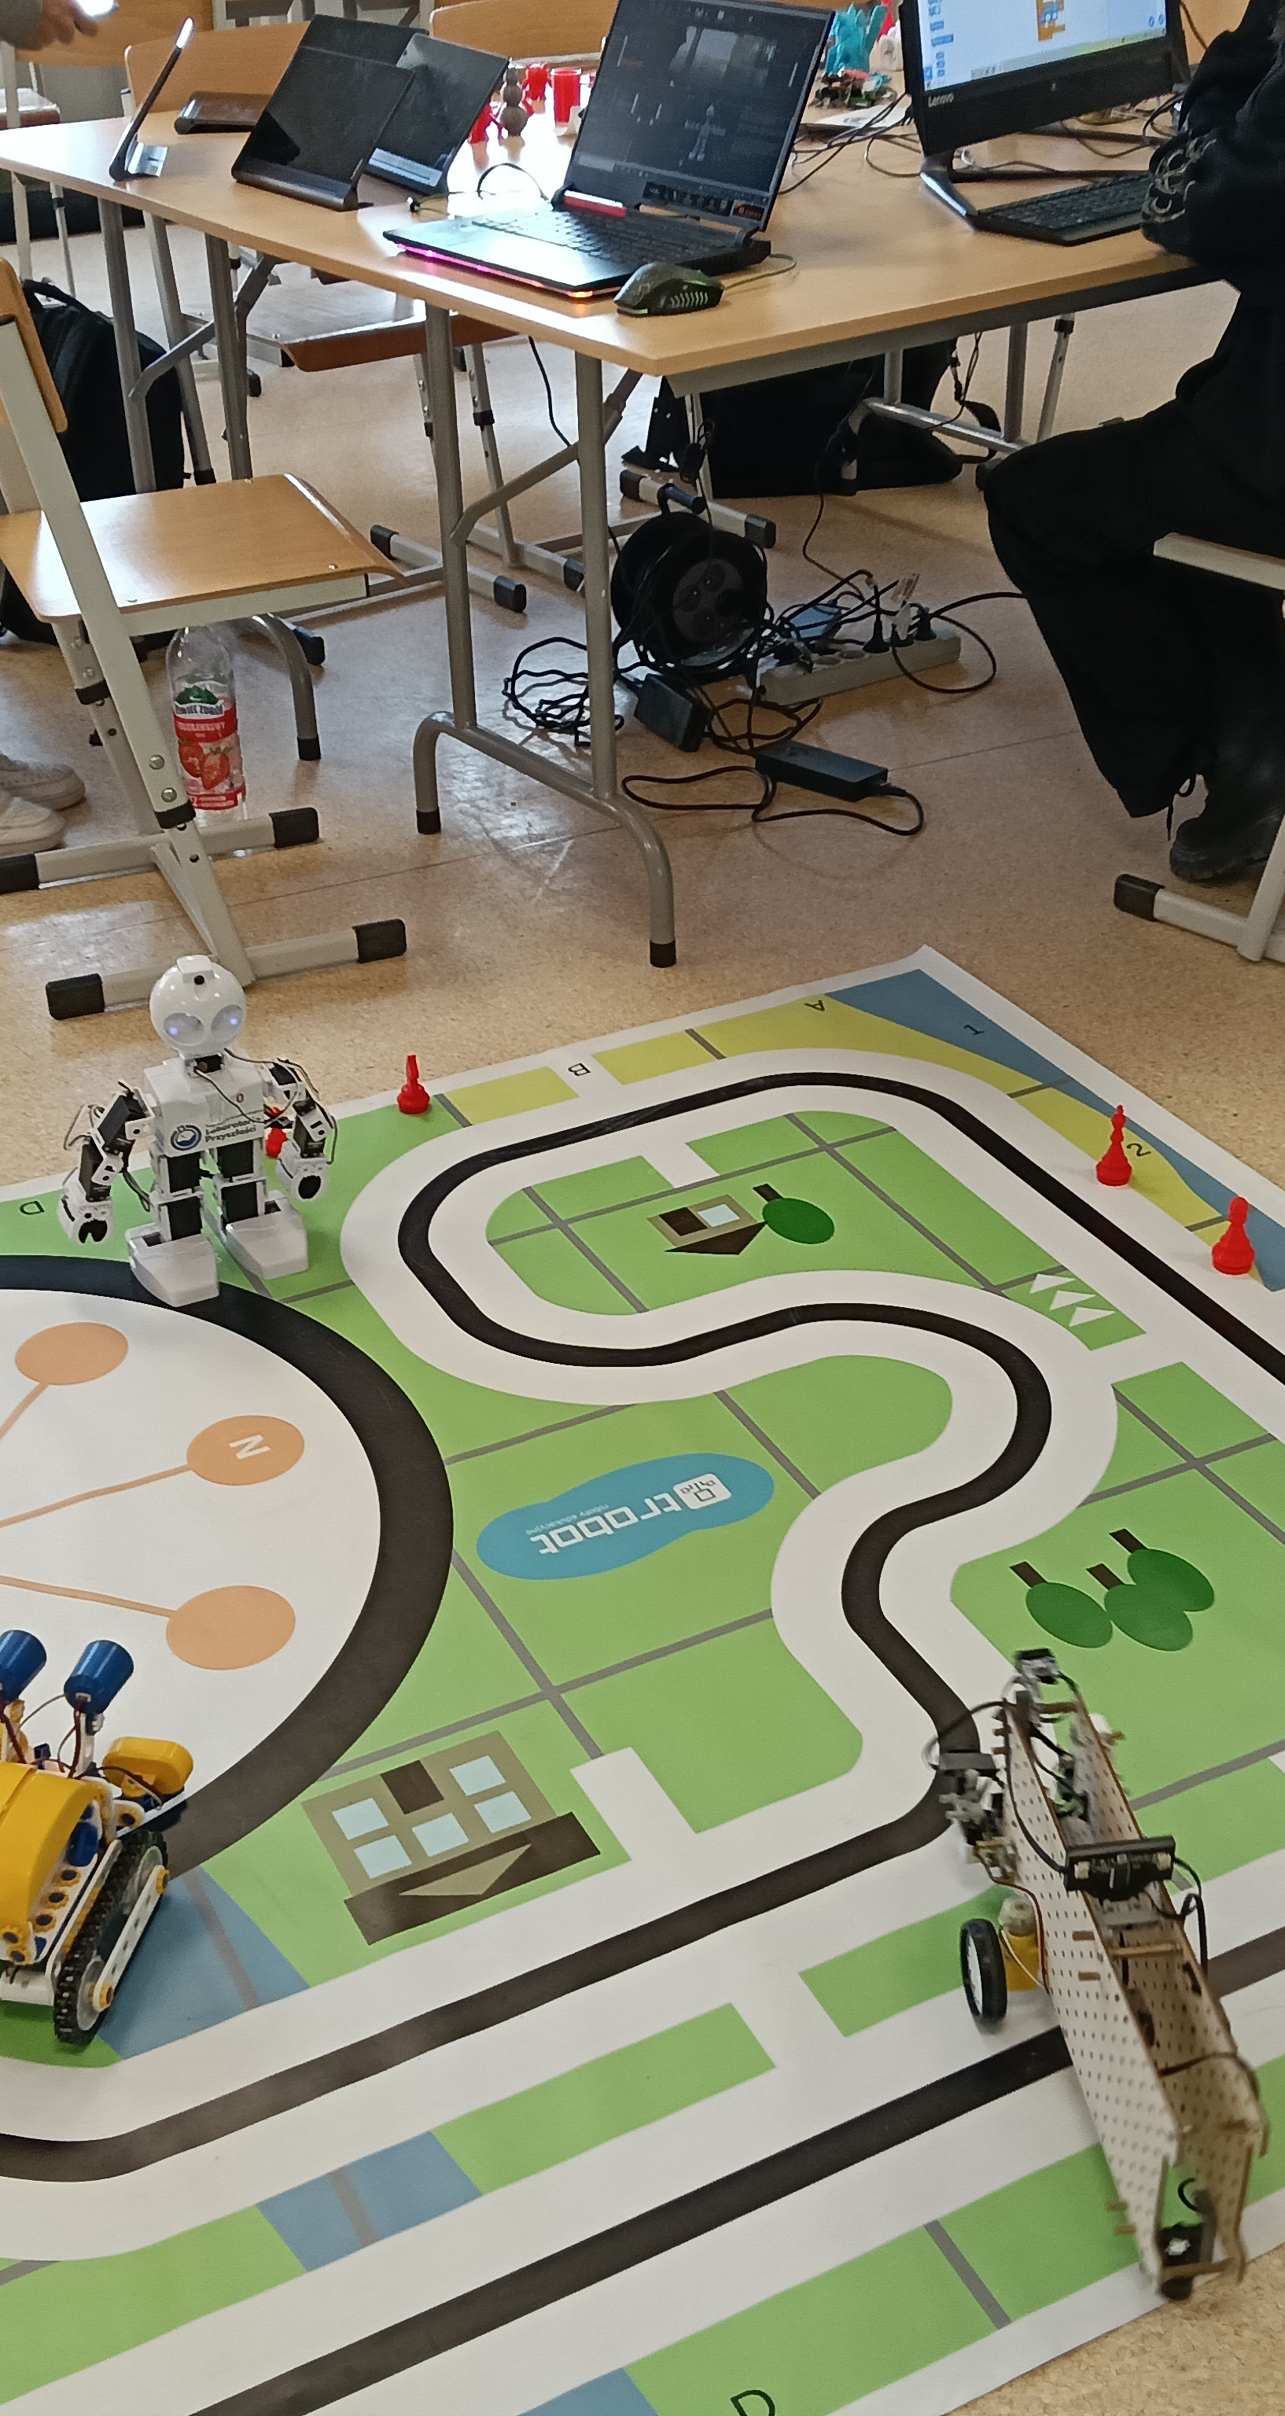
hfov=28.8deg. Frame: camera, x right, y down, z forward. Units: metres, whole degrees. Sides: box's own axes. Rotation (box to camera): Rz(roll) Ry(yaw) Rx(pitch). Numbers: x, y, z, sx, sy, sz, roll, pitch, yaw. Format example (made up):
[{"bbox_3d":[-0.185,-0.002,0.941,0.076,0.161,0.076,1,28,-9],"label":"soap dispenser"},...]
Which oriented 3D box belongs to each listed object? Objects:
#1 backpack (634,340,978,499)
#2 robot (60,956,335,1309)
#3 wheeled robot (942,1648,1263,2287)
[{"bbox_3d":[0.291,-1.535,4.607,0.430,0.400,0.250,-1,31,0],"label":"backpack"},{"bbox_3d":[-0.422,-0.086,2.304,0.250,0.330,0.140,-15,34,-23],"label":"robot"},{"bbox_3d":[0.278,0.461,1.568,0.140,0.150,0.410,-5,32,-7],"label":"wheeled robot"}]

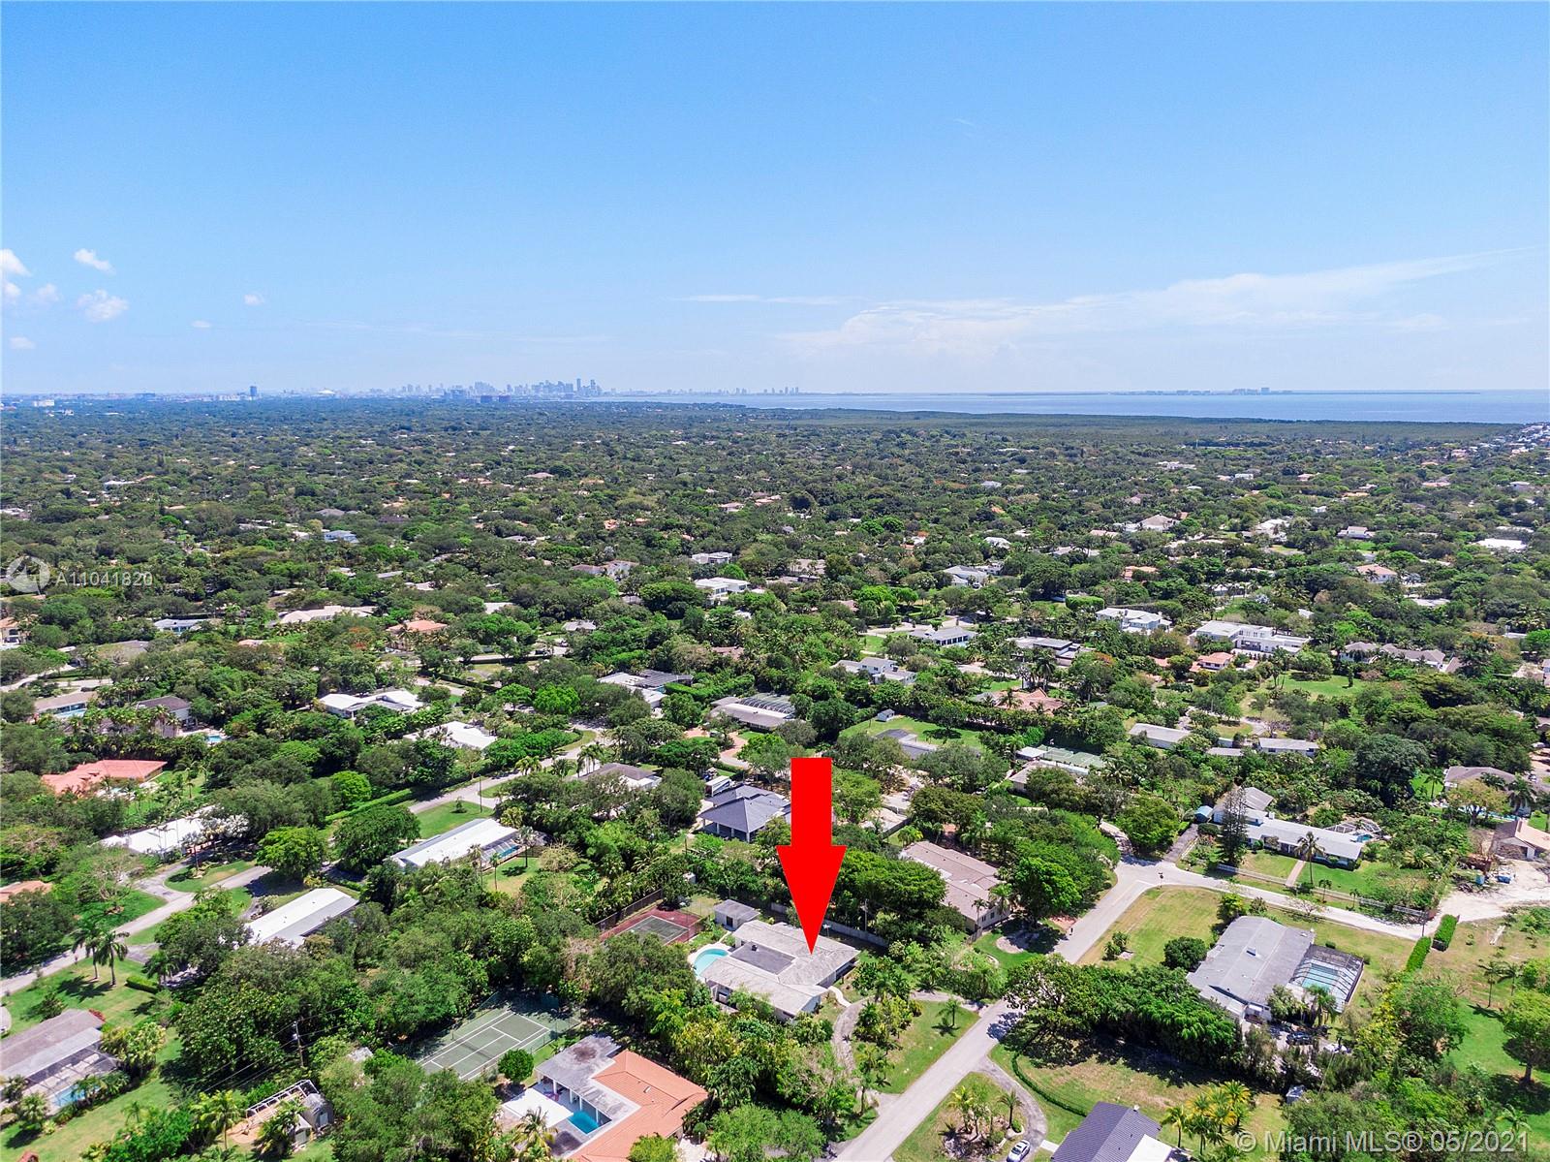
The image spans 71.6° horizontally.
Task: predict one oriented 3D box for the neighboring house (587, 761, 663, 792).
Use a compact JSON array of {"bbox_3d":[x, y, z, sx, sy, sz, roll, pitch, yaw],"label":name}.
[{"bbox_3d":[-46.760,58.050,311.270,18.200,4.300,20.500,7,12,33],"label":"neighboring house"}]

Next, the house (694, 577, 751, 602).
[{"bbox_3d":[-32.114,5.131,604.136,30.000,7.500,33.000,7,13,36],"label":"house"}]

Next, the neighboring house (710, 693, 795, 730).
[{"bbox_3d":[-7.820,45.960,377.700,29.500,4.300,25.000,7,12,35],"label":"neighboring house"}]

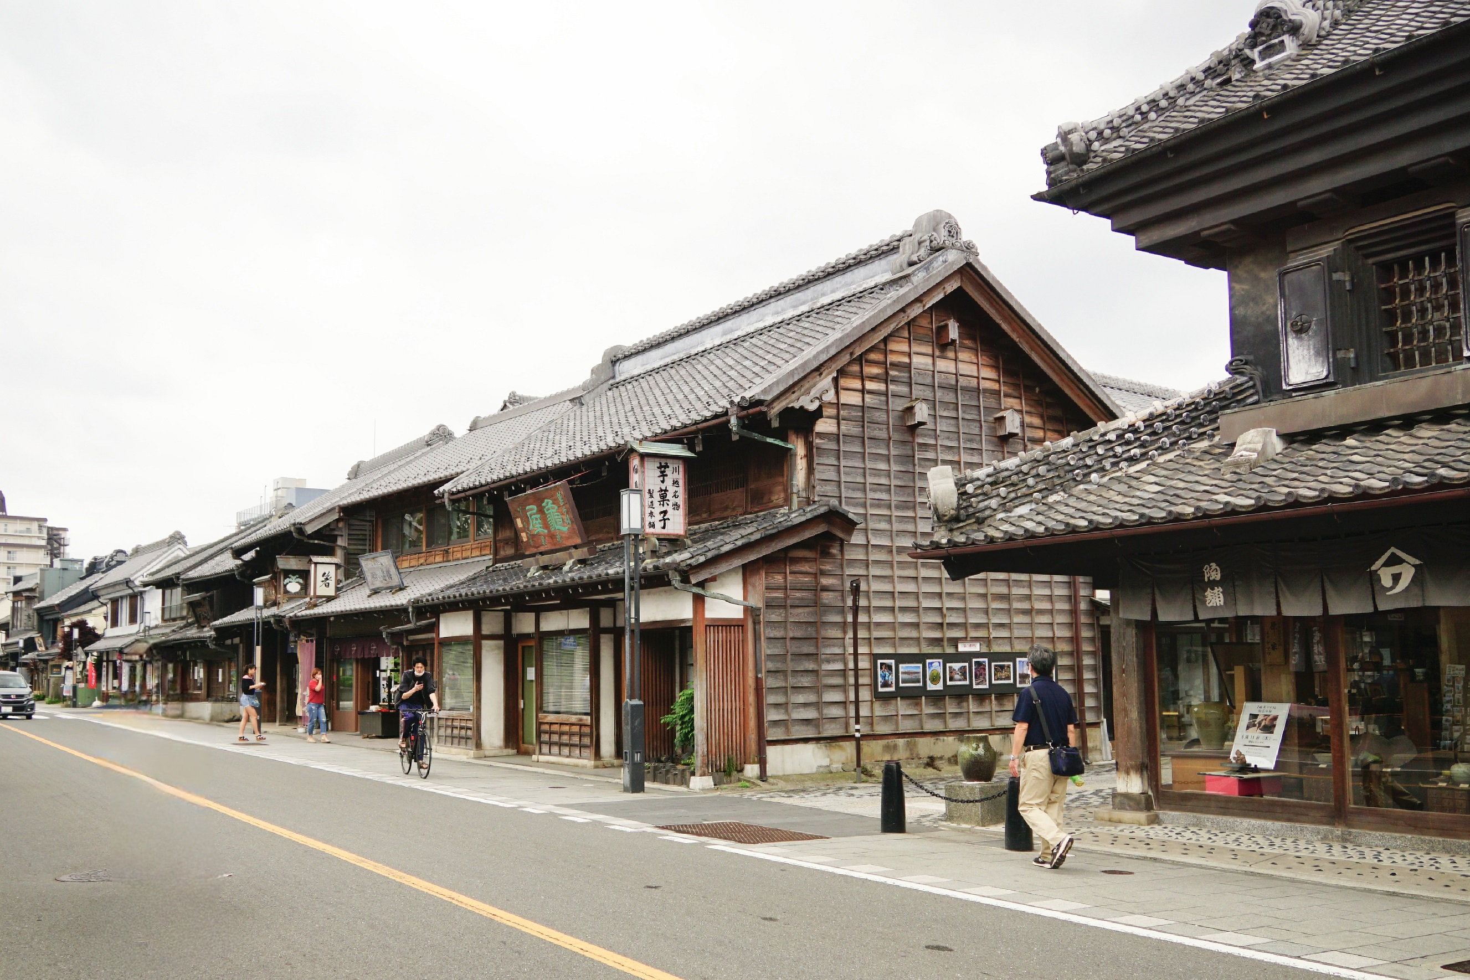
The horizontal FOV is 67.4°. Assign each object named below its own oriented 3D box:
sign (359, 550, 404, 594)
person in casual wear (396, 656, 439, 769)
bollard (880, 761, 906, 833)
[{"bbox_3d":[-7.153,1.673,22.410,0.130,0.800,1.700,-23,7,-40],"label":"sign"},{"bbox_3d":[-4.607,3.241,16.062,0.570,1.600,0.750,5,-11,-33],"label":"person in casual wear"},{"bbox_3d":[1.430,2.794,10.053,0.230,0.620,0.230,7,-12,-39],"label":"bollard"}]

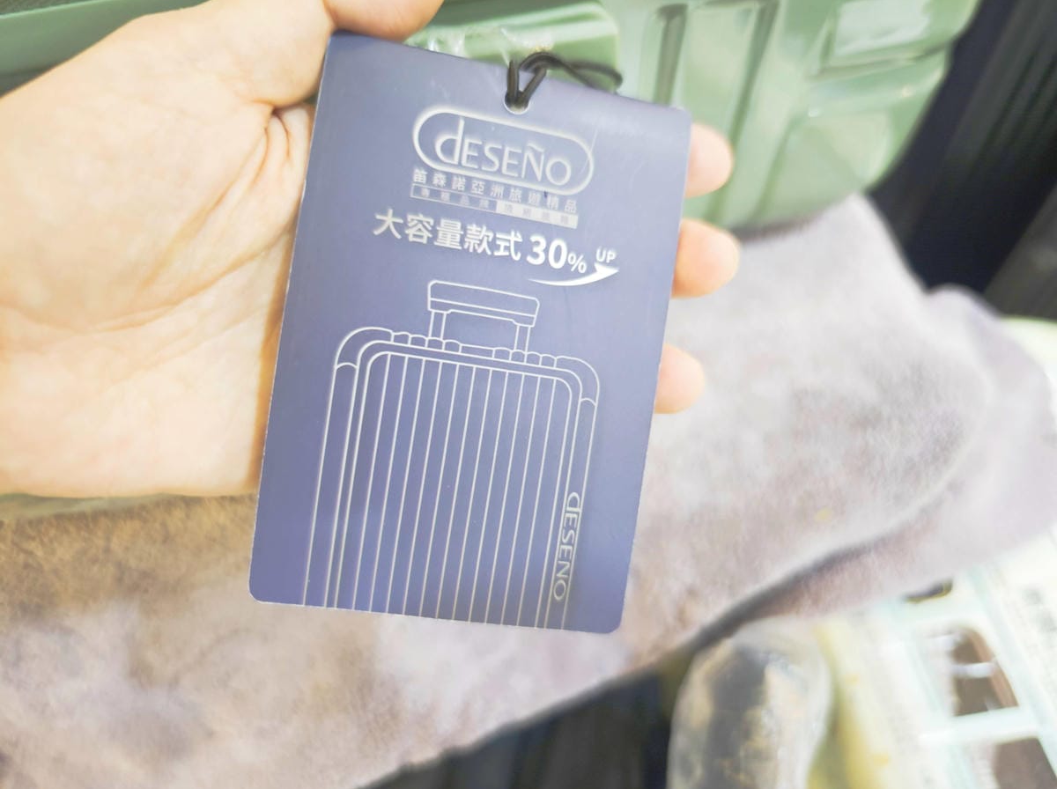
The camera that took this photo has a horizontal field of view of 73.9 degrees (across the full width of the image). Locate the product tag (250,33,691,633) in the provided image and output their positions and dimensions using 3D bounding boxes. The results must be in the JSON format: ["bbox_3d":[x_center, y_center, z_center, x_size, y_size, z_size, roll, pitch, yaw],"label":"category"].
[{"bbox_3d":[-0.009,-0.009,0.133,0.070,0.104,0.003,8,-1,-9],"label":"product tag"}]

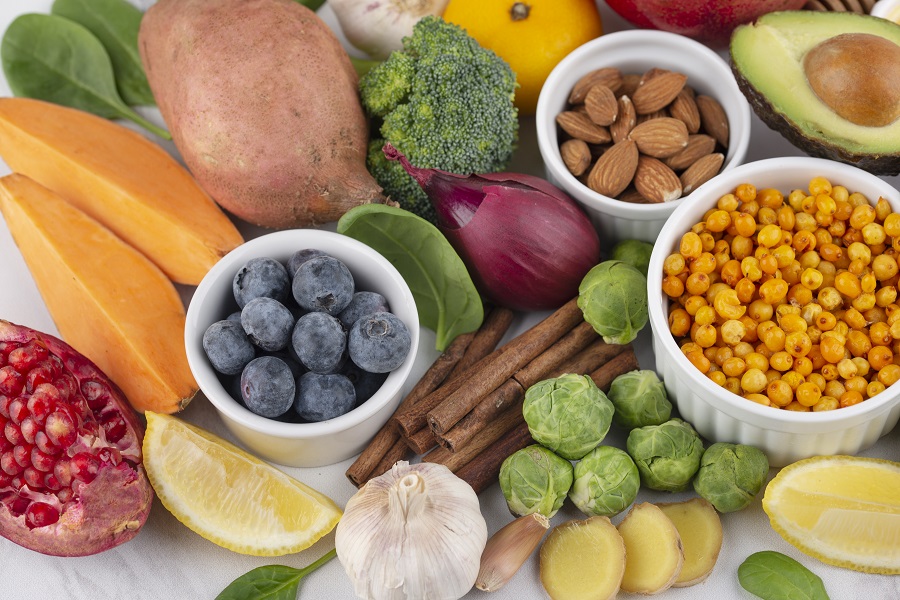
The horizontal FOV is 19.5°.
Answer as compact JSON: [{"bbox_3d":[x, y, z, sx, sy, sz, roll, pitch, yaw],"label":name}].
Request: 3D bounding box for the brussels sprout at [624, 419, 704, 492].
[{"bbox_3d":[0.072,0.052,0.872,0.025,0.025,0.025,0,62,0],"label":"brussels sprout"}]

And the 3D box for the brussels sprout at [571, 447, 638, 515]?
[{"bbox_3d":[0.052,0.062,0.887,0.024,0.024,0.024,0,61,0],"label":"brussels sprout"}]

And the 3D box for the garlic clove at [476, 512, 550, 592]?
[{"bbox_3d":[0.021,0.083,0.862,0.011,0.011,0.033,38,68,18],"label":"garlic clove"}]

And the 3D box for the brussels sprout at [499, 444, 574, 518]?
[{"bbox_3d":[0.029,0.061,0.887,0.025,0.025,0.025,0,61,0],"label":"brussels sprout"}]

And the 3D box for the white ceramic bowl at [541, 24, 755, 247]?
[{"bbox_3d":[0.067,-0.054,0.921,0.074,0.039,0.074,0,62,0],"label":"white ceramic bowl"}]

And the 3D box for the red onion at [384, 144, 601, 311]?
[{"bbox_3d":[0.013,-0.030,0.921,0.084,0.045,0.045,33,66,6],"label":"red onion"}]

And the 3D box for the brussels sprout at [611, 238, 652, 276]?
[{"bbox_3d":[0.067,-0.011,0.907,0.022,0.022,0.022,0,62,0],"label":"brussels sprout"}]

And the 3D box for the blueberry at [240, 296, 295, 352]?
[{"bbox_3d":[-0.061,0.008,0.877,0.018,0.017,0.018,0,62,0],"label":"blueberry"}]

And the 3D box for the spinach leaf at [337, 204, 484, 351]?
[{"bbox_3d":[-0.015,-0.010,0.918,0.034,0.014,0.057,-33,87,-17],"label":"spinach leaf"}]

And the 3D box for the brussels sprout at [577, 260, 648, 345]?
[{"bbox_3d":[0.055,0.001,0.894,0.025,0.025,0.027,0,62,0],"label":"brussels sprout"}]

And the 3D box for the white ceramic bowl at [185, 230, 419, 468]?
[{"bbox_3d":[-0.049,0.019,0.883,0.077,0.037,0.077,0,62,0],"label":"white ceramic bowl"}]

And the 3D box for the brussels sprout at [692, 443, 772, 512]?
[{"bbox_3d":[0.093,0.059,0.869,0.025,0.023,0.024,0,62,0],"label":"brussels sprout"}]

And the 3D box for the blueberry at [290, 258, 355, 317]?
[{"bbox_3d":[-0.044,-0.005,0.899,0.021,0.020,0.020,0,61,0],"label":"blueberry"}]

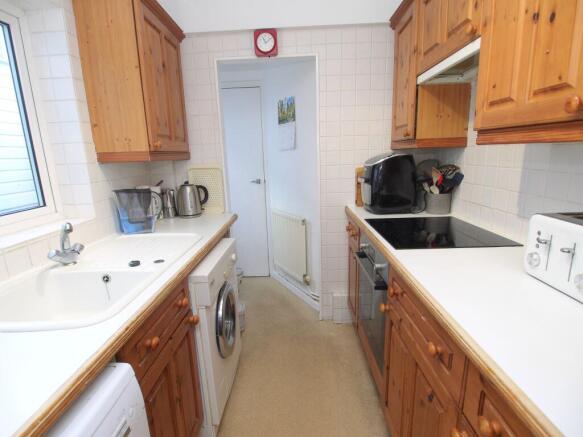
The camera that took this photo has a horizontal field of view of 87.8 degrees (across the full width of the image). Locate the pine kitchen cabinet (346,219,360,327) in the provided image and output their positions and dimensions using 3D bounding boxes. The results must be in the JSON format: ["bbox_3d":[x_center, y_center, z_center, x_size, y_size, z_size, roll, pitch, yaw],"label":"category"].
[{"bbox_3d":[0.715,0.401,2.114,0.580,0.830,0.330,-2,12,1],"label":"pine kitchen cabinet"}]

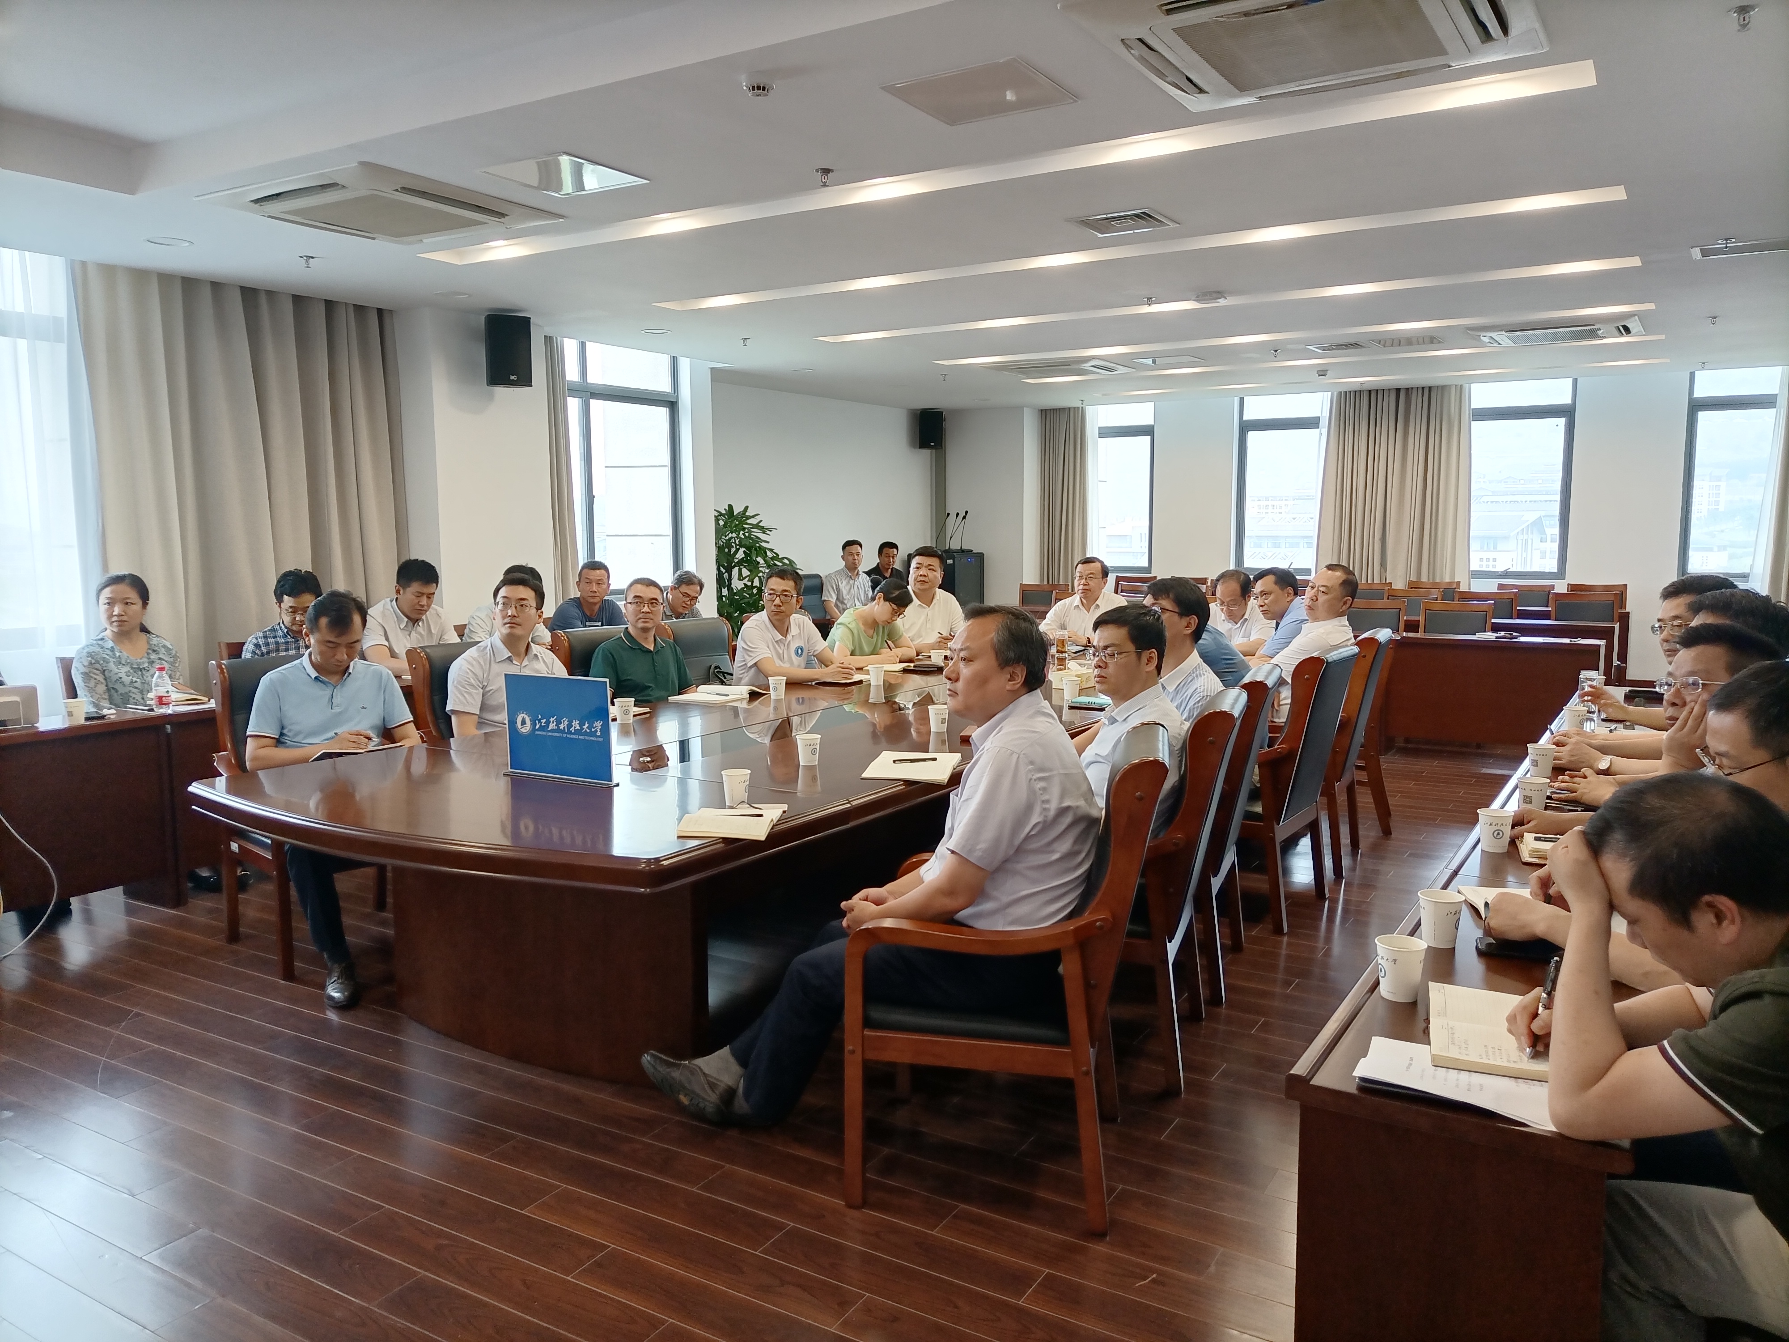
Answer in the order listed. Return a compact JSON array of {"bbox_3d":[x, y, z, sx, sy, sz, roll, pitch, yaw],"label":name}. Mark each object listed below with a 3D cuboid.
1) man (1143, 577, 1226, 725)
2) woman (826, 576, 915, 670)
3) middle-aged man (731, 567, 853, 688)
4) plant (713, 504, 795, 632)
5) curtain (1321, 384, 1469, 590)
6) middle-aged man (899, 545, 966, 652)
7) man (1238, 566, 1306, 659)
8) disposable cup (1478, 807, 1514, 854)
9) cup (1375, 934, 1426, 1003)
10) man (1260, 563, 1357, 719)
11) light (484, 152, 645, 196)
[{"bbox_3d":[0.791,0.332,4.390,0.800,1.285,0.530,3,7,25],"label":"man"},{"bbox_3d":[-0.076,0.088,7.349,0.820,1.180,0.500,4,7,35],"label":"woman"},{"bbox_3d":[-0.440,0.144,6.388,0.540,1.240,0.820,-5,8,-38],"label":"middle-aged man"},{"bbox_3d":[-1.409,-0.589,11.441,1.000,1.670,1.000,3,7,31],"label":"plant"},{"bbox_3d":[4.689,-1.291,12.670,1.319,2.686,0.200,4,7,32],"label":"curtain"},{"bbox_3d":[0.260,-0.002,7.282,0.570,1.340,0.800,-2,6,-19],"label":"middle-aged man"},{"bbox_3d":[1.870,0.122,6.416,0.850,1.265,0.550,2,6,17],"label":"man"},{"bbox_3d":[1.313,0.350,2.934,0.073,0.084,0.073,3,7,31],"label":"disposable cup"},{"bbox_3d":[0.745,0.442,1.979,0.075,0.084,0.075,4,7,32],"label":"cup"},{"bbox_3d":[1.643,0.172,5.899,0.800,1.300,0.570,2,6,18],"label":"man"},{"bbox_3d":[-1.198,-1.810,4.858,0.425,0.050,0.425,4,7,31],"label":"light"}]

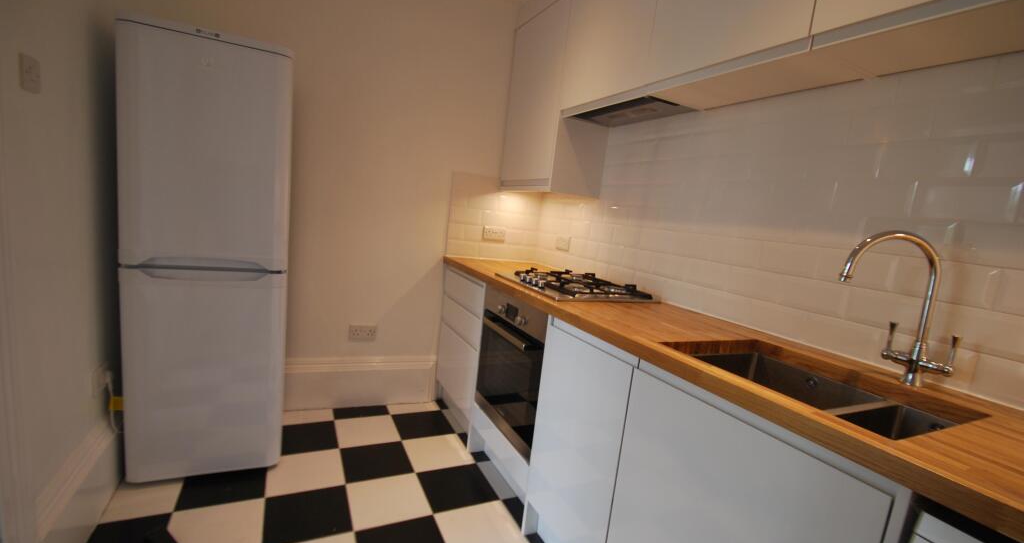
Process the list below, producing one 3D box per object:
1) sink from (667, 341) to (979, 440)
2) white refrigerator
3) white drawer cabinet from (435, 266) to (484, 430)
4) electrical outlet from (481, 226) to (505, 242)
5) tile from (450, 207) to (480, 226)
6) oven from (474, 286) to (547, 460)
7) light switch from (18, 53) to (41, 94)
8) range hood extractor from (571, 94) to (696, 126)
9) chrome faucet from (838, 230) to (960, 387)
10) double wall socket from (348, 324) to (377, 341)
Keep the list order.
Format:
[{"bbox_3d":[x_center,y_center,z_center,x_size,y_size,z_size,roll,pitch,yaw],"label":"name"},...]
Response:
[{"bbox_3d":[0.721,0.370,1.087,0.415,0.195,0.540,3,8,-28],"label":"sink"},{"bbox_3d":[-1.322,-0.039,1.918,0.545,1.761,0.575,3,8,-28],"label":"white refrigerator"},{"bbox_3d":[-0.058,0.400,2.534,0.570,0.750,0.598,3,8,-28],"label":"white drawer cabinet"},{"bbox_3d":[-0.110,-0.232,2.784,0.146,0.086,0.012,3,8,-28],"label":"electrical outlet"},{"bbox_3d":[-0.287,-0.341,2.674,0.198,0.100,0.008,3,8,-28],"label":"tile"},{"bbox_3d":[0.201,0.425,1.998,0.560,0.593,0.580,3,8,-28],"label":"oven"},{"bbox_3d":[-1.175,-0.485,1.043,0.012,0.086,0.086,3,8,-28],"label":"light switch"},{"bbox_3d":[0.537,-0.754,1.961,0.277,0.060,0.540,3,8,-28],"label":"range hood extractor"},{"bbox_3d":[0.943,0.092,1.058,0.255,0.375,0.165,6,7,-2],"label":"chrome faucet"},{"bbox_3d":[-0.881,0.368,2.530,0.146,0.088,0.012,3,8,-28],"label":"double wall socket"}]

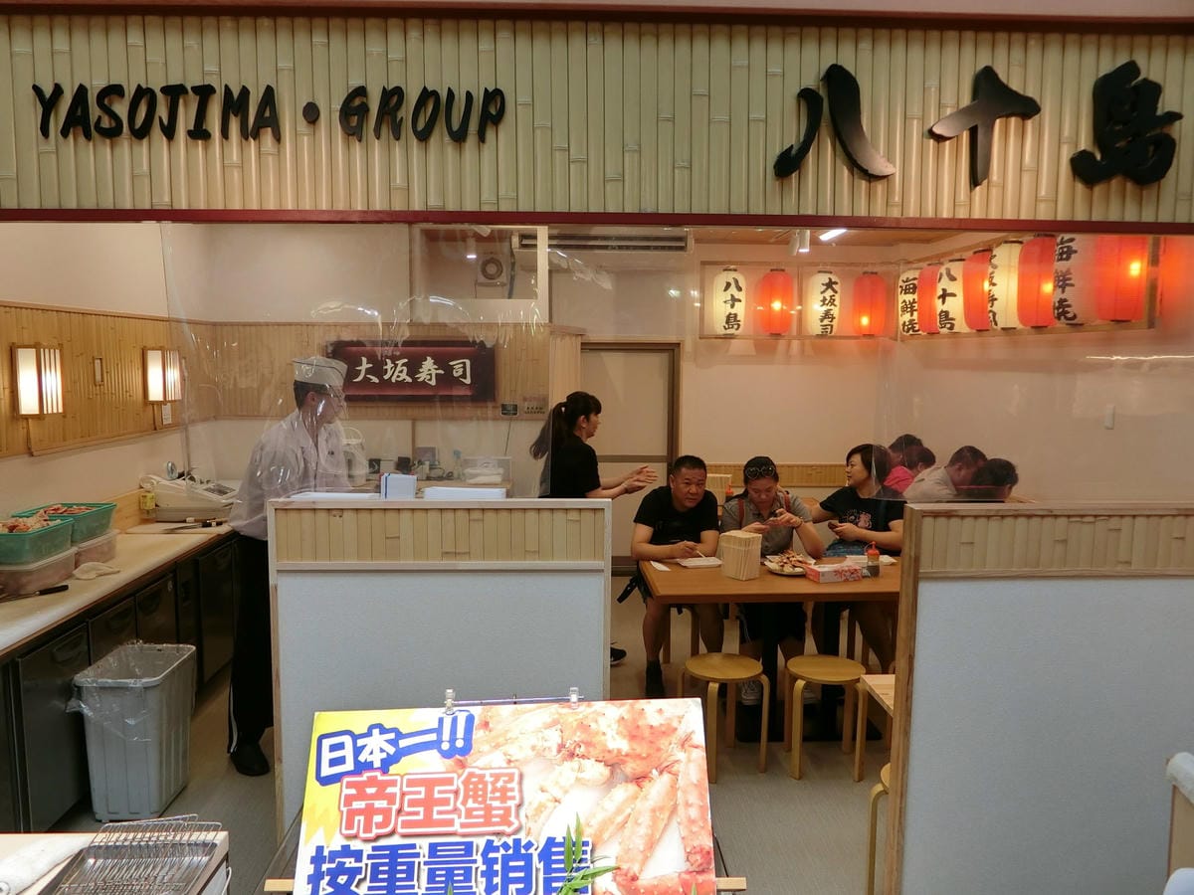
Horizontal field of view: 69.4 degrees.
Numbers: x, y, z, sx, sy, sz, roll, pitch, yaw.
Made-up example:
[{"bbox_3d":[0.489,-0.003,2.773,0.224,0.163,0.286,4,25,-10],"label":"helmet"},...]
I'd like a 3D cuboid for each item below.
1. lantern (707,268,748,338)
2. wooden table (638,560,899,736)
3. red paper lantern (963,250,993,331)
[{"bbox_3d":[1.010,-1.109,6.559,0.247,0.525,0.247,0,6,-3],"label":"lantern"},{"bbox_3d":[0.951,0.973,4.250,1.420,0.720,0.740,0,6,-3],"label":"wooden table"},{"bbox_3d":[2.394,-0.971,5.341,0.245,0.510,0.245,0,6,-3],"label":"red paper lantern"}]

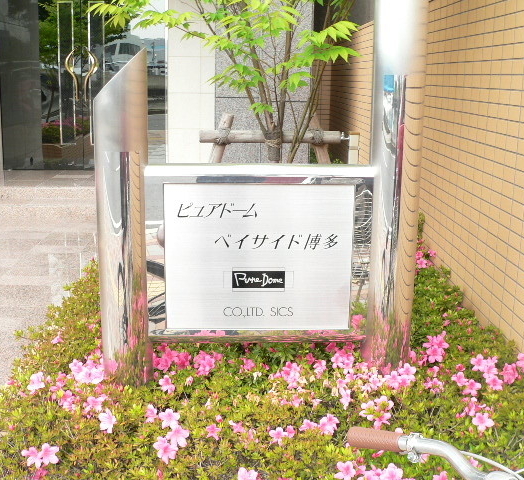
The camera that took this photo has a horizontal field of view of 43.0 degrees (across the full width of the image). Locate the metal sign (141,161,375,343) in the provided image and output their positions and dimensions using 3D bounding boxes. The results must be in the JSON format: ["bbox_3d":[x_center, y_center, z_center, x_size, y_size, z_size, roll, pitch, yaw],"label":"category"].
[{"bbox_3d":[-0.009,0.045,1.811,0.600,0.500,0.058,0,14,-3],"label":"metal sign"}]

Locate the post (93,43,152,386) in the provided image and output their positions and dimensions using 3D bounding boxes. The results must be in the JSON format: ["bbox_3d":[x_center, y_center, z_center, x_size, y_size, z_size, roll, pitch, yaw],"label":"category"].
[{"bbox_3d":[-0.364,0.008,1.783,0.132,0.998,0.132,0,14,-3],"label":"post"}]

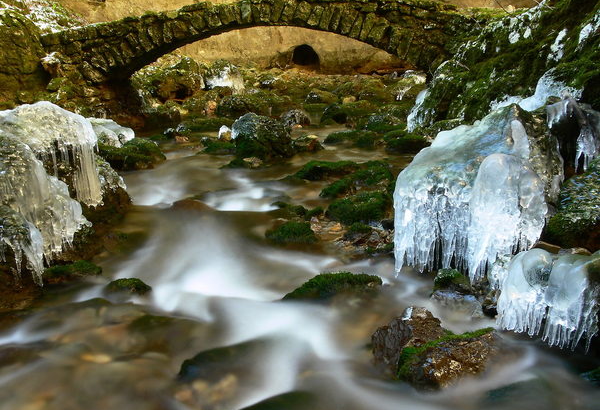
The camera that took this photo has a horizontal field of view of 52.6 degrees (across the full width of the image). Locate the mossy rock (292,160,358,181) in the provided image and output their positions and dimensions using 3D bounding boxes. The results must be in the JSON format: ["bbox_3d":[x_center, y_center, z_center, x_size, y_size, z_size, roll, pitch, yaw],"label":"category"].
[{"bbox_3d":[0.256,-0.348,6.100,0.661,0.182,0.396,0,12,2],"label":"mossy rock"}]

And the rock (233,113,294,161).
[{"bbox_3d":[-0.430,-0.779,6.950,0.710,0.500,0.600,-1,16,0],"label":"rock"}]

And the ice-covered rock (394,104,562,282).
[{"bbox_3d":[1.302,-0.132,4.580,1.120,1.080,1.050,-1,16,0],"label":"ice-covered rock"}]

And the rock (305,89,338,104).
[{"bbox_3d":[0.446,-2.254,12.600,0.704,0.325,0.528,0,12,2],"label":"rock"}]

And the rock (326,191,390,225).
[{"bbox_3d":[0.523,0.022,5.420,0.540,0.230,0.420,-1,16,0],"label":"rock"}]

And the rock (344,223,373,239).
[{"bbox_3d":[0.492,0.214,5.100,0.235,0.110,0.190,-1,16,0],"label":"rock"}]

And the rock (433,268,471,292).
[{"bbox_3d":[0.861,0.428,3.450,0.209,0.113,0.177,3,12,14],"label":"rock"}]

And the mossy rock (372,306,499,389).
[{"bbox_3d":[0.553,0.578,2.500,0.499,0.257,0.399,3,12,13],"label":"mossy rock"}]

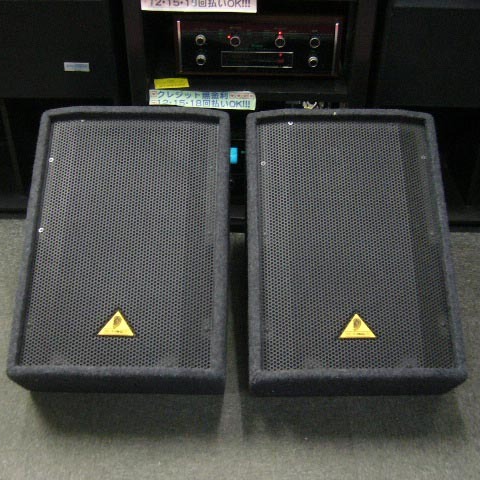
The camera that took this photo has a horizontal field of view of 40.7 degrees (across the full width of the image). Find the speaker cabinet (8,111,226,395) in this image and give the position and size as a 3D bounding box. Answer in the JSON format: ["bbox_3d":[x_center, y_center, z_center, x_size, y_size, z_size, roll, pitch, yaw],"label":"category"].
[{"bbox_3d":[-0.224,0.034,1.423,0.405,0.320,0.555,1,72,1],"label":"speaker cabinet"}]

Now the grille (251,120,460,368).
[{"bbox_3d":[0.217,-0.006,1.288,0.365,0.030,0.515,0,72,-2],"label":"grille"}]

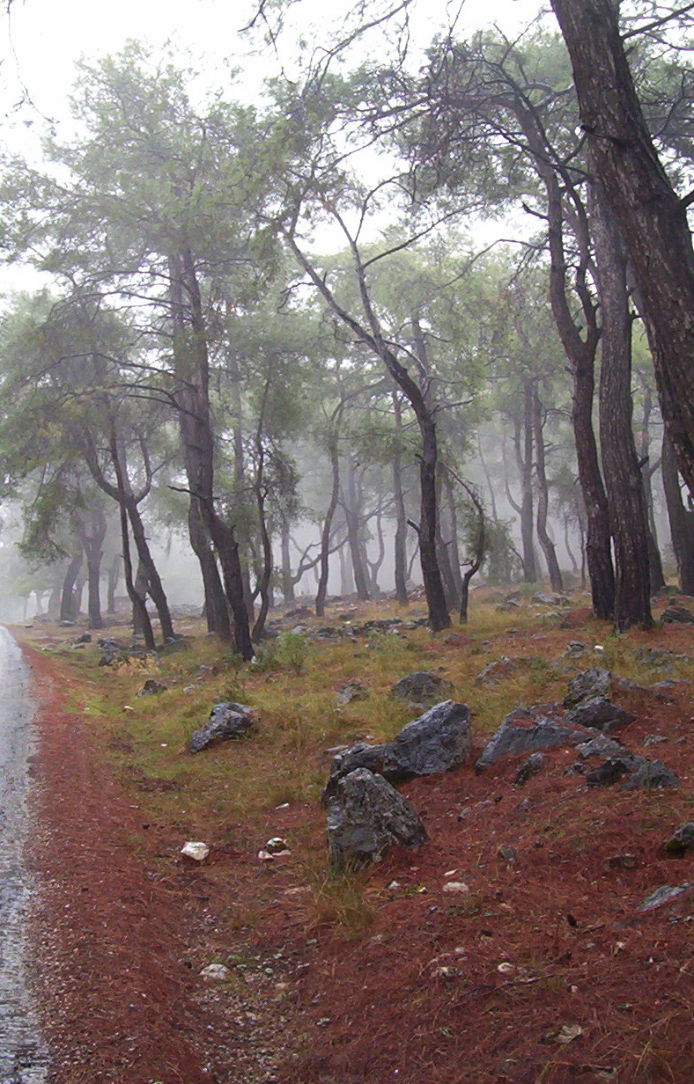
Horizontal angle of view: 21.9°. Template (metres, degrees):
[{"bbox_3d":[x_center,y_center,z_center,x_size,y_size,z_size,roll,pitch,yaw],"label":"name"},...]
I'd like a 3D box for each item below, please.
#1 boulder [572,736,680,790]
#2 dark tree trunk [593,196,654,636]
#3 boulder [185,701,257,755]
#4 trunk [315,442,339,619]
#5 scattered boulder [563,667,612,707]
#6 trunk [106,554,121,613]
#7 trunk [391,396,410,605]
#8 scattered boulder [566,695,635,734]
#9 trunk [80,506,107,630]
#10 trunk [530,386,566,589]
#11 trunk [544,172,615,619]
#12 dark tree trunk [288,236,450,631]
[{"bbox_3d":[1.543,1.227,9.900,0.590,0.280,0.450,0,-2,0],"label":"boulder"},{"bbox_3d":[3.234,-1.505,21.000,0.500,5.027,0.480,-2,-2,0],"label":"dark tree trunk"},{"bbox_3d":[-1.129,1.662,16.000,0.622,0.400,0.500,0,-2,0],"label":"boulder"},{"bbox_3d":[-0.494,-0.339,45.000,0.621,4.548,0.450,0,-2,0],"label":"trunk"},{"bbox_3d":[1.776,1.069,13.200,0.362,0.294,0.350,0,-2,0],"label":"scattered boulder"},{"bbox_3d":[-8.612,1.554,66.000,0.538,2.237,0.450,0,-2,0],"label":"trunk"},{"bbox_3d":[1.401,-1.092,47.000,0.472,5.517,0.420,0,-2,0],"label":"trunk"},{"bbox_3d":[1.539,1.054,10.900,0.422,0.226,0.360,0,-2,0],"label":"scattered boulder"},{"bbox_3d":[-6.536,0.693,46.000,0.679,3.146,0.600,0,-2,0],"label":"trunk"},{"bbox_3d":[4.730,-1.266,42.000,0.843,4.878,0.500,0,-2,0],"label":"trunk"},{"bbox_3d":[3.571,-2.253,27.500,1.087,6.871,0.600,0,-2,0],"label":"trunk"},{"bbox_3d":[0.373,-1.848,30.500,2.755,6.739,1.100,0,-2,0],"label":"dark tree trunk"}]

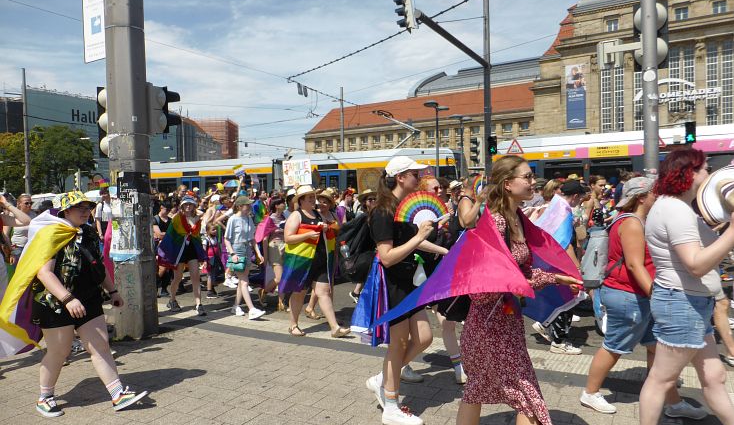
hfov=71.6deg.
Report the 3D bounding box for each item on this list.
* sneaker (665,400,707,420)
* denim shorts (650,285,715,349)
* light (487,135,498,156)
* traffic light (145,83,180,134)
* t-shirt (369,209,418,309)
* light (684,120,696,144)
[{"bbox_3d":[2.199,1.335,3.521,0.265,0.105,0.100,-1,2,25],"label":"sneaker"},{"bbox_3d":[1.797,0.584,2.900,0.310,0.330,0.380,0,2,29],"label":"denim shorts"},{"bbox_3d":[3.781,-2.005,15.300,0.260,0.550,0.300,0,2,30],"label":"light"},{"bbox_3d":[-2.273,-1.164,5.700,0.260,0.520,0.330,0,2,41],"label":"traffic light"},{"bbox_3d":[0.195,0.325,3.600,0.280,0.660,0.420,-1,2,26],"label":"t-shirt"},{"bbox_3d":[8.011,-1.980,12.600,0.250,0.530,0.250,0,2,30],"label":"light"}]

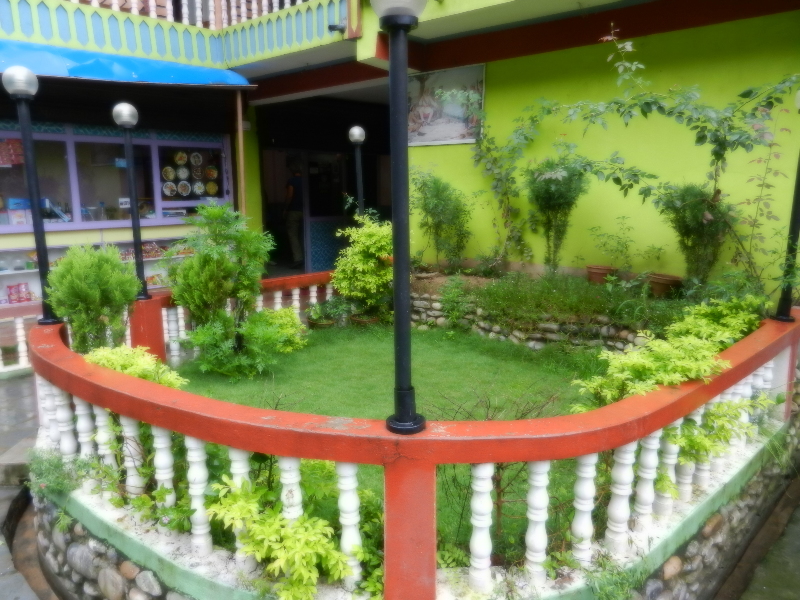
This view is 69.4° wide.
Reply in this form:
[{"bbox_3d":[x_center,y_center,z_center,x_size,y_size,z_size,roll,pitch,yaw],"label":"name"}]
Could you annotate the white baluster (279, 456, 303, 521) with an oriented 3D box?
[{"bbox_3d":[-0.376,0.742,2.016,0.082,0.484,0.082,0,10,0],"label":"white baluster"}]

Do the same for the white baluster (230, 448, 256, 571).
[{"bbox_3d":[-0.568,0.731,2.086,0.082,0.484,0.082,0,10,0],"label":"white baluster"}]

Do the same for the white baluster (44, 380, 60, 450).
[{"bbox_3d":[-1.828,0.563,3.039,0.082,0.480,0.082,0,10,0],"label":"white baluster"}]

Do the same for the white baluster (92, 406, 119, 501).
[{"bbox_3d":[-1.228,0.616,2.418,0.077,0.445,0.077,-6,12,-28],"label":"white baluster"}]

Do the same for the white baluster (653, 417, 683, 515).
[{"bbox_3d":[1.100,0.657,2.375,0.082,0.473,0.082,0,10,0],"label":"white baluster"}]

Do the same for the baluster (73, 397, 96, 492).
[{"bbox_3d":[-1.366,0.597,2.523,0.077,0.445,0.077,-6,12,-29],"label":"baluster"}]

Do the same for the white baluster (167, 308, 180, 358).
[{"bbox_3d":[-1.720,0.257,4.387,0.077,0.445,0.077,-5,11,-22],"label":"white baluster"}]

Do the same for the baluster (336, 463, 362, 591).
[{"bbox_3d":[-0.166,0.747,1.900,0.072,0.458,0.072,-2,11,-6],"label":"baluster"}]

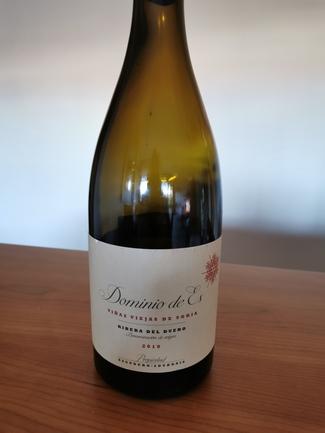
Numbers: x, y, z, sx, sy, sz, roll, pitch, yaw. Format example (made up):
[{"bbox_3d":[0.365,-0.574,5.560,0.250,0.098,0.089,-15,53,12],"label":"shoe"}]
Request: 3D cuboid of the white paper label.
[{"bbox_3d":[-0.005,0.048,0.208,0.085,0.076,0.045,1,14,1],"label":"white paper label"}]

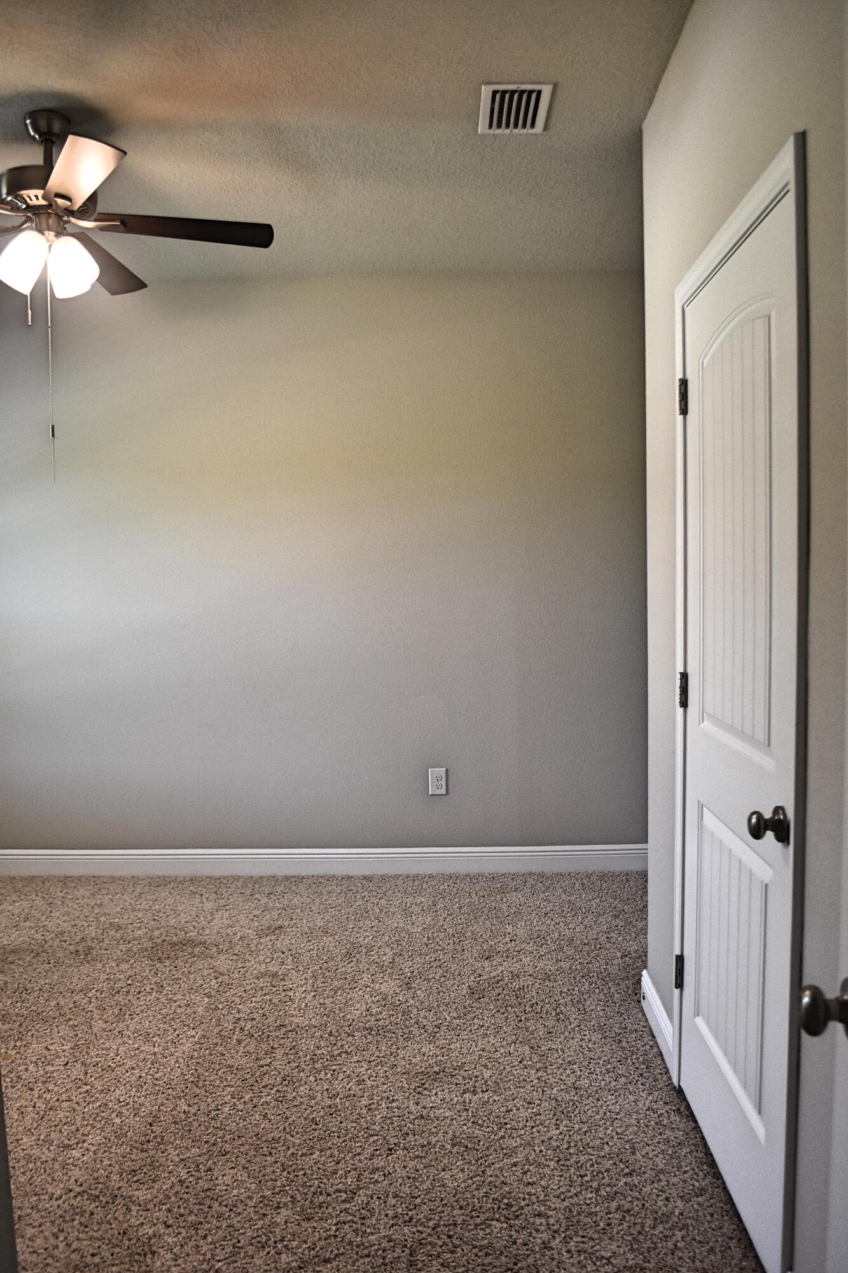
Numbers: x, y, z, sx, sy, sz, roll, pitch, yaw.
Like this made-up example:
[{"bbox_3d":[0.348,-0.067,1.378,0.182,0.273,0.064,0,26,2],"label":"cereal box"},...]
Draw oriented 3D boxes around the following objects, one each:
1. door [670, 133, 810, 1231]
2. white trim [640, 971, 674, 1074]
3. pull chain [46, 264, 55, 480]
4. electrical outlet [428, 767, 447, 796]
[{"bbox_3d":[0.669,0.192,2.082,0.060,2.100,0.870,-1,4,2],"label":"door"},{"bbox_3d":[0.696,1.133,2.810,0.016,0.135,0.456,-1,4,2],"label":"white trim"},{"bbox_3d":[-1.084,-0.768,2.780,0.014,0.636,0.014,-1,4,2],"label":"pull chain"},{"bbox_3d":[0.065,0.670,4.395,0.079,0.124,0.010,-1,4,2],"label":"electrical outlet"}]

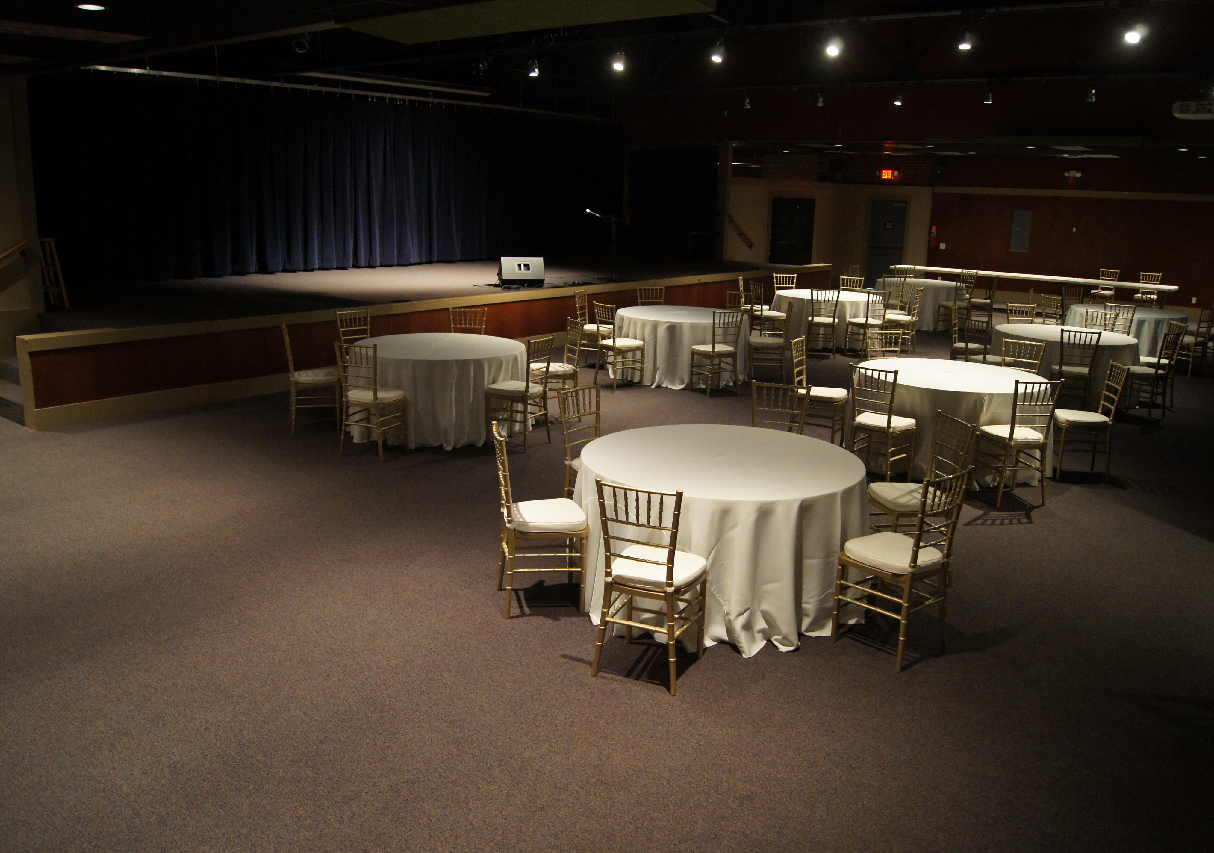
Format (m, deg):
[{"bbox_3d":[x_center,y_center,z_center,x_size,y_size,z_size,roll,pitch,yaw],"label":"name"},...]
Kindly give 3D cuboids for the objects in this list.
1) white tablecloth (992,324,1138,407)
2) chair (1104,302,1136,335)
[{"bbox_3d":[4.994,-0.652,10.659,1.610,0.765,1.610,8,15,24],"label":"white tablecloth"},{"bbox_3d":[6.622,-1.125,12.419,0.400,0.931,0.440,12,17,36],"label":"chair"}]

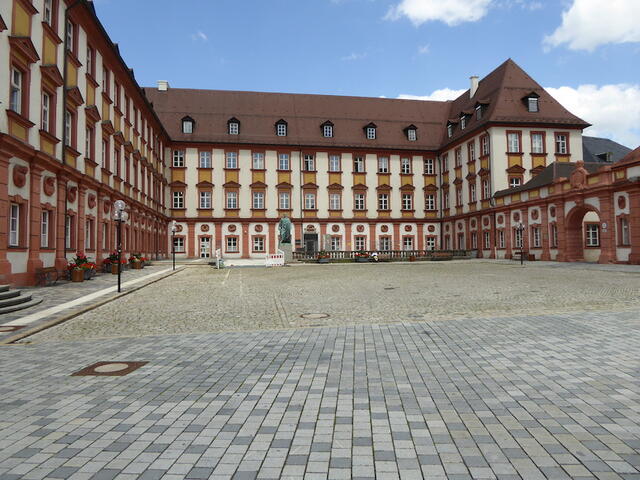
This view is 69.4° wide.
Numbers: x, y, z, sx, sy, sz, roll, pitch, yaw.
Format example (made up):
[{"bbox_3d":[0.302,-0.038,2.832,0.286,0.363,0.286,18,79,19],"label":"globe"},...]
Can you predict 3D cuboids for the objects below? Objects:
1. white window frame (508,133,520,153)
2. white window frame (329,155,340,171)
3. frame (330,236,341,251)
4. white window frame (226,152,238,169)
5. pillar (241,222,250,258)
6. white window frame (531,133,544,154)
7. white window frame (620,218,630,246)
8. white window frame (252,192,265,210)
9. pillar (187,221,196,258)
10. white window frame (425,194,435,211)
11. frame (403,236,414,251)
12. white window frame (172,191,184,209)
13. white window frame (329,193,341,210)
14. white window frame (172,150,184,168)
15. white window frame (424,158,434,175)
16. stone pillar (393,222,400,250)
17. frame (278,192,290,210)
[{"bbox_3d":[19.416,-9.693,46.302,1.252,1.909,0.150,0,-2,-10],"label":"white window frame"},{"bbox_3d":[1.935,-9.762,59.215,1.340,2.030,0.200,0,-2,-10],"label":"white window frame"},{"bbox_3d":[1.991,0.516,55.440,1.191,1.704,0.150,0,-2,-10],"label":"frame"},{"bbox_3d":[-10.804,-9.783,56.877,1.340,2.030,0.200,0,-2,-10],"label":"white window frame"},{"bbox_3d":[-9.199,0.086,57.069,0.920,4.500,0.300,0,-2,-10],"label":"pillar"},{"bbox_3d":[22.900,-10.107,48.595,1.220,1.980,0.170,0,-2,-10],"label":"white window frame"},{"bbox_3d":[19.310,-0.472,29.120,0.150,1.594,1.100,0,-2,-3],"label":"white window frame"},{"bbox_3d":[-7.514,-4.796,57.085,1.250,2.020,0.170,0,-2,-10],"label":"white window frame"},{"bbox_3d":[-14.754,0.009,53.237,0.981,4.172,0.400,0,-2,-10],"label":"pillar"},{"bbox_3d":[14.690,-5.034,61.556,1.340,2.030,0.200,0,-2,-10],"label":"white window frame"},{"bbox_3d":[10.878,0.549,57.005,1.199,1.710,0.150,0,-2,-10],"label":"frame"},{"bbox_3d":[-17.152,-4.821,56.266,1.250,2.060,0.180,0,-2,-10],"label":"white window frame"},{"bbox_3d":[1.973,-4.869,59.222,1.340,2.030,0.200,0,-2,-10],"label":"white window frame"},{"bbox_3d":[-16.020,-9.199,52.590,1.218,1.906,0.150,0,-2,-10],"label":"white window frame"},{"bbox_3d":[14.537,-9.744,61.527,1.340,2.030,0.200,0,-2,-10],"label":"white window frame"},{"bbox_3d":[9.609,-0.096,57.489,0.897,4.169,0.400,0,-2,-10],"label":"stone pillar"},{"bbox_3d":[-4.437,-4.879,58.421,1.250,2.060,0.180,0,-2,-10],"label":"frame"}]

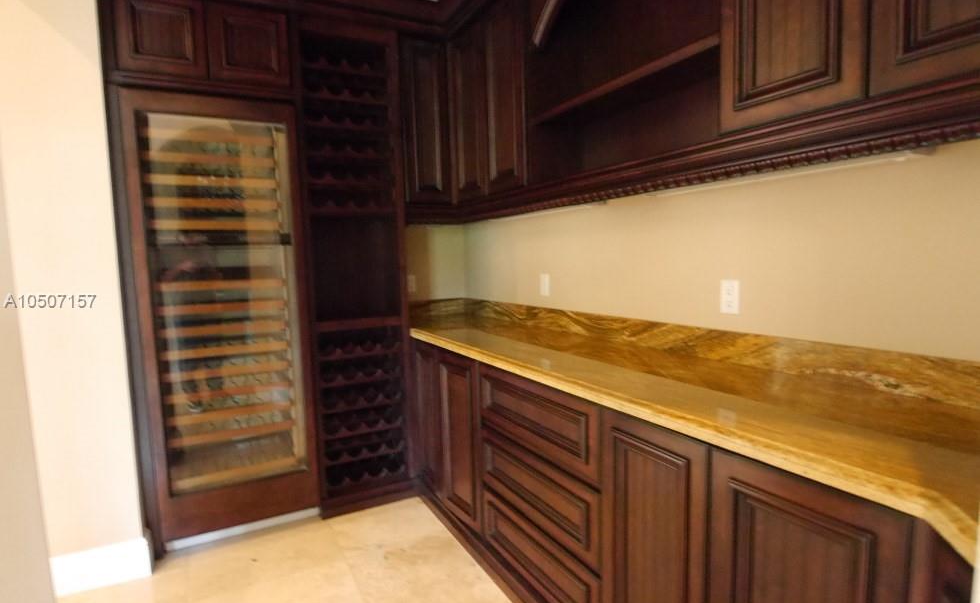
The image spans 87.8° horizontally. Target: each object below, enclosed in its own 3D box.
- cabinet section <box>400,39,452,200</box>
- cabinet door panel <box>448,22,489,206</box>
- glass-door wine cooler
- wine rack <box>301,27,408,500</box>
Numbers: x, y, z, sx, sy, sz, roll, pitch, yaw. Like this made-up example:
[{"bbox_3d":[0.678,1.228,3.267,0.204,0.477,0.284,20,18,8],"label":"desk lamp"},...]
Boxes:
[{"bbox_3d":[-0.347,-0.973,2.800,0.265,0.857,0.040,-4,5,-28],"label":"cabinet section"},{"bbox_3d":[-0.100,-0.919,2.616,0.025,0.786,0.368,-4,6,-28],"label":"cabinet door panel"},{"bbox_3d":[-1.361,0.075,2.658,0.692,2.051,0.610,-4,5,-28],"label":"glass-door wine cooler"},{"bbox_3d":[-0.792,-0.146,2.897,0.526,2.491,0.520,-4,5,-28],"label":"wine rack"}]

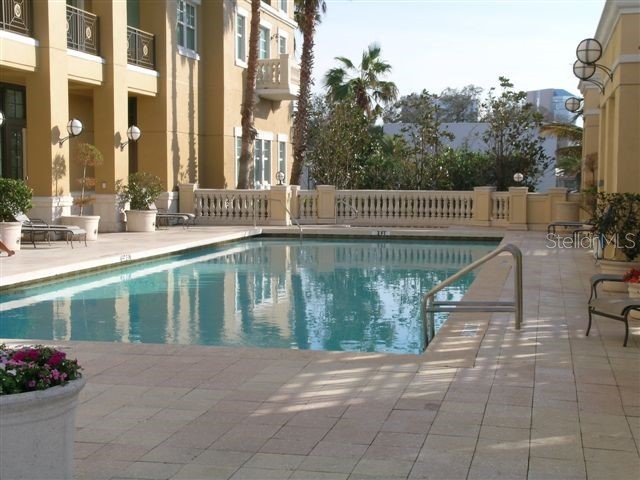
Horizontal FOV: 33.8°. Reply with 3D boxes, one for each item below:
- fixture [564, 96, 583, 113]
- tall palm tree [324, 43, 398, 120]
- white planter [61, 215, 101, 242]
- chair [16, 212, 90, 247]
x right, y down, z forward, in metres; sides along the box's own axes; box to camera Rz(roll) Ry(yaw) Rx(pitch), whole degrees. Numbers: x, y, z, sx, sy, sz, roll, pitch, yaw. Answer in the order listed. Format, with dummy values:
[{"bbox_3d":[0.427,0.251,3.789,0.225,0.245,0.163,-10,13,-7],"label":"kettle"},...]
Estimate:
[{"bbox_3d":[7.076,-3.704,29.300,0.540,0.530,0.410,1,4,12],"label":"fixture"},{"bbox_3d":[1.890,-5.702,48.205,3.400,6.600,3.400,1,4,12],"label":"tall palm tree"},{"bbox_3d":[-5.837,-0.294,25.610,0.970,0.570,0.970,1,4,12],"label":"white planter"},{"bbox_3d":[-5.941,-0.247,22.840,1.620,0.820,0.680,1,4,12],"label":"chair"}]

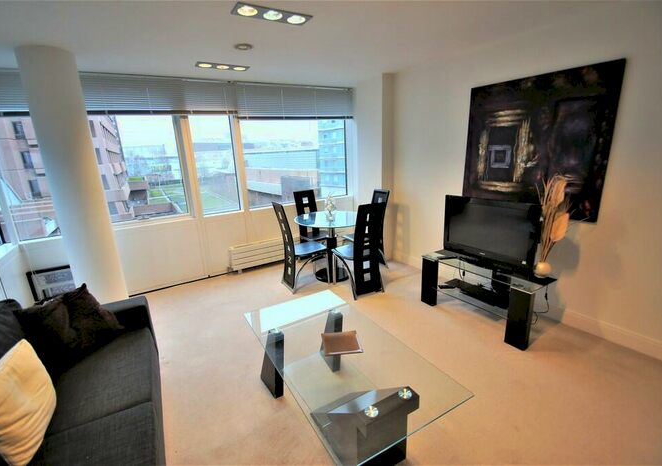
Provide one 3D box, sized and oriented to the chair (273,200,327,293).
[{"bbox_3d":[-0.334,0.132,3.404,0.530,1.005,0.390,-10,17,-29],"label":"chair"}]

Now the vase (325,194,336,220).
[{"bbox_3d":[-0.008,-0.303,3.482,0.132,0.317,0.132,-12,18,-32],"label":"vase"}]

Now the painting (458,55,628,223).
[{"bbox_3d":[1.697,-0.738,2.533,0.042,1.129,1.101,-12,18,-32],"label":"painting"}]

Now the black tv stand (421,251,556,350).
[{"bbox_3d":[1.350,0.532,2.662,0.402,0.487,0.990,-12,18,-32],"label":"black tv stand"}]

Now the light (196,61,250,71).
[{"bbox_3d":[-1.139,-1.772,3.076,0.507,0.035,0.177,-10,17,-26],"label":"light"}]

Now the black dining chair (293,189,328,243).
[{"bbox_3d":[-0.236,-0.043,4.040,0.390,1.005,0.530,-11,17,-30],"label":"black dining chair"}]

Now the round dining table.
[{"bbox_3d":[0.058,0.180,3.672,0.980,0.745,0.980,-2,15,1],"label":"round dining table"}]

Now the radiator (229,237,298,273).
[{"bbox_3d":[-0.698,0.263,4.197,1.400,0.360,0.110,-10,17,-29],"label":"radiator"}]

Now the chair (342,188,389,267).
[{"bbox_3d":[0.454,-0.025,3.784,0.555,1.035,0.390,-10,17,-27],"label":"chair"}]

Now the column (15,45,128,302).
[{"bbox_3d":[-2.296,-0.325,2.688,0.367,2.390,0.367,-10,17,-29],"label":"column"}]

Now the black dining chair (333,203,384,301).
[{"bbox_3d":[0.301,0.156,3.231,0.390,1.005,0.530,-10,17,-28],"label":"black dining chair"}]

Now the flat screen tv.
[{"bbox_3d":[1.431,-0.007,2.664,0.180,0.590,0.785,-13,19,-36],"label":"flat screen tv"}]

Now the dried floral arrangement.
[{"bbox_3d":[1.646,-0.070,2.173,0.180,0.720,0.188,-12,18,-32],"label":"dried floral arrangement"}]

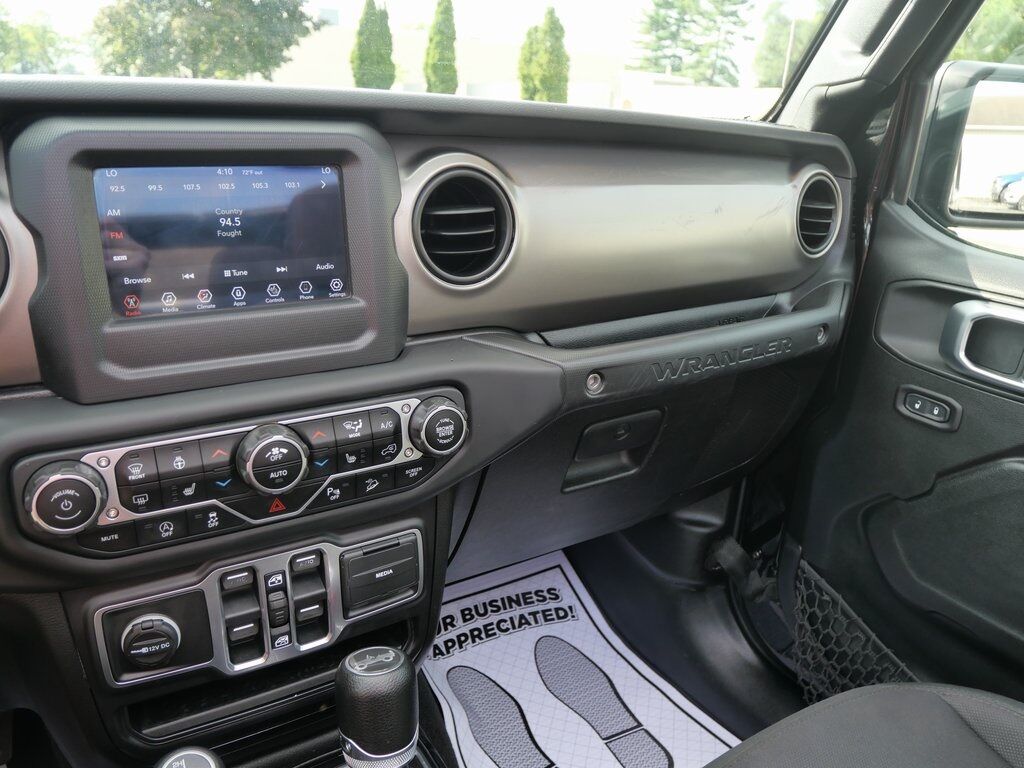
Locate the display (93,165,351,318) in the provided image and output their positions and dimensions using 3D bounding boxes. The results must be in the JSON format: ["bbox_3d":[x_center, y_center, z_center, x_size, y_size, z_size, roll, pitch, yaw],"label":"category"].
[{"bbox_3d":[-0.193,-0.100,0.489,0.155,0.093,0.012,-10,11,-26],"label":"display"}]

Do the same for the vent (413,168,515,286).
[{"bbox_3d":[-0.046,-0.127,0.575,0.089,0.090,0.035,-11,17,-29],"label":"vent"}]

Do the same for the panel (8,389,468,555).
[{"bbox_3d":[-0.157,0.055,0.467,0.276,0.077,0.032,-10,17,-26],"label":"panel"}]

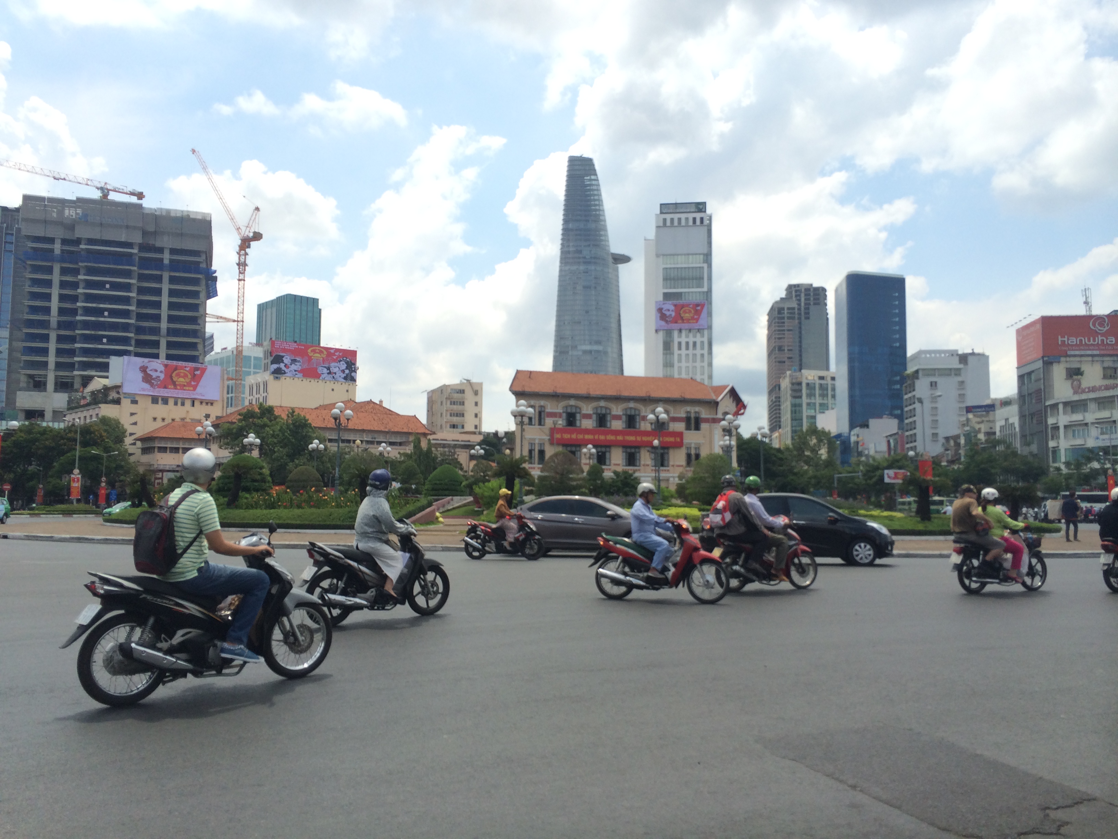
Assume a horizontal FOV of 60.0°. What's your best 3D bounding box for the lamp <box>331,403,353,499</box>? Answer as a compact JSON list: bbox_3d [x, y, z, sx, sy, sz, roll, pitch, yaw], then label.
[{"bbox_3d":[-9.745,1.901,43.500,1.030,5.300,1.030,0,-5,0],"label":"lamp"}]

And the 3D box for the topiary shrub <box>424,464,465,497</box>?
[{"bbox_3d":[-5.787,3.114,49.000,2.100,1.800,2.100,0,-5,0],"label":"topiary shrub"}]

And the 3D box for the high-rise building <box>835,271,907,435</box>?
[{"bbox_3d":[142.047,-12.511,442.000,27.000,107.000,21.000,1,-5,-8],"label":"high-rise building"}]

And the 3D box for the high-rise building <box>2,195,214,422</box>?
[{"bbox_3d":[-155.195,-19.964,332.410,59.000,97.000,40.000,3,-6,-29],"label":"high-rise building"}]

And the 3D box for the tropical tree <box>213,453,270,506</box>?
[{"bbox_3d":[-14.013,2.877,43.000,2.300,2.400,2.300,0,-5,0],"label":"tropical tree"}]

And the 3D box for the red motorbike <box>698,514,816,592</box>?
[{"bbox_3d":[3.050,2.024,14.550,1.900,1.100,0.700,3,-6,-30],"label":"red motorbike"}]

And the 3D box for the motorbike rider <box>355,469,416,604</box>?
[{"bbox_3d":[-1.874,1.253,10.511,0.550,1.390,0.620,-4,-7,42],"label":"motorbike rider"}]

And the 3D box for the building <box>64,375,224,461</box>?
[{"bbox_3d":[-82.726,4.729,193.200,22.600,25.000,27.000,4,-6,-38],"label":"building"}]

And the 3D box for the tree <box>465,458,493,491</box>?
[{"bbox_3d":[-4.282,3.287,51.909,1.600,1.900,1.600,0,-5,0],"label":"tree"}]

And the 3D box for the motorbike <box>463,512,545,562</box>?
[{"bbox_3d":[-1.232,2.612,21.700,1.870,1.110,0.680,0,-5,3],"label":"motorbike"}]

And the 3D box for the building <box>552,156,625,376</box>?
[{"bbox_3d":[22.227,-65.696,714.843,54.000,262.000,50.000,0,-5,0],"label":"building"}]

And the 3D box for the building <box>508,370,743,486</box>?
[{"bbox_3d":[8.121,3.461,126.000,29.500,17.800,13.500,2,-5,-17],"label":"building"}]

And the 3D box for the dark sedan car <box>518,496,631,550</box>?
[{"bbox_3d":[0.740,2.584,23.766,4.420,1.470,1.700,0,-5,1],"label":"dark sedan car"}]

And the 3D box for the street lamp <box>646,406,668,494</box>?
[{"bbox_3d":[4.881,1.861,48.000,1.120,5.050,1.120,0,-5,0],"label":"street lamp"}]

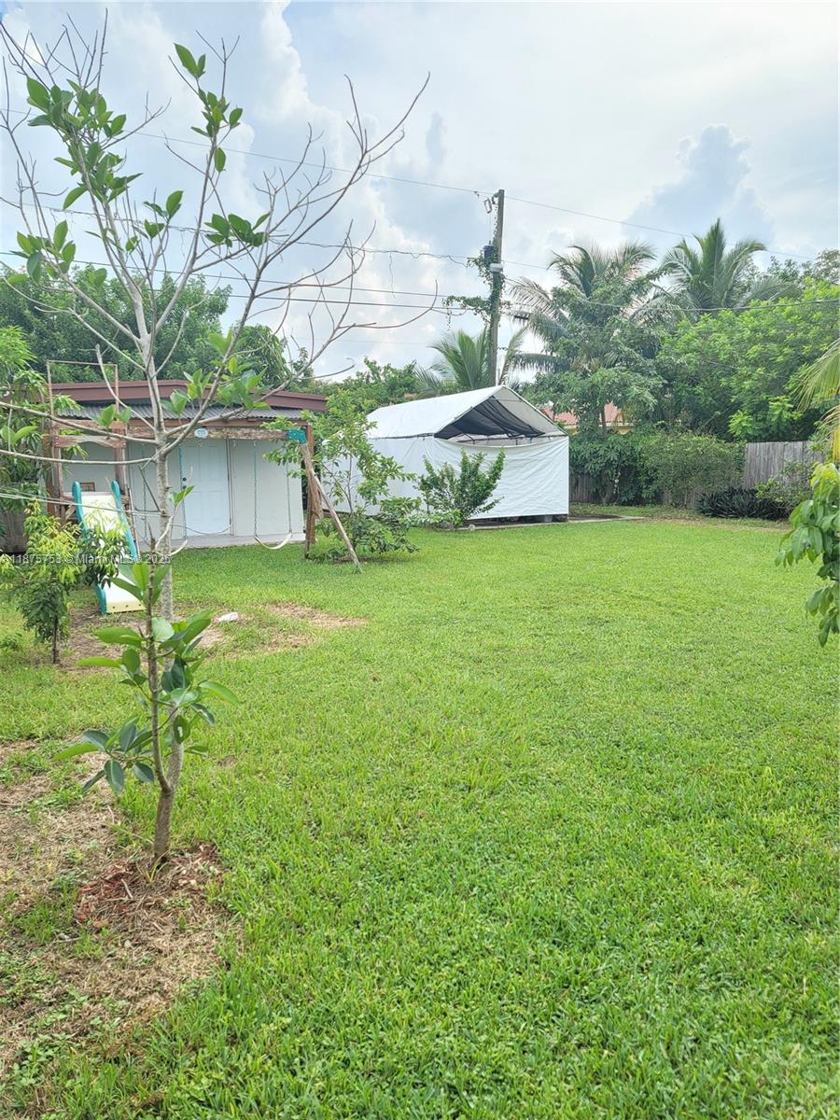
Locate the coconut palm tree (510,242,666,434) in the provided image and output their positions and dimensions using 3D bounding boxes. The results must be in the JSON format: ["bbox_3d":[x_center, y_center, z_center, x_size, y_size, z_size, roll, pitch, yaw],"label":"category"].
[{"bbox_3d":[5.687,-6.423,27.420,5.213,8.516,5.200,-1,7,0],"label":"coconut palm tree"}]

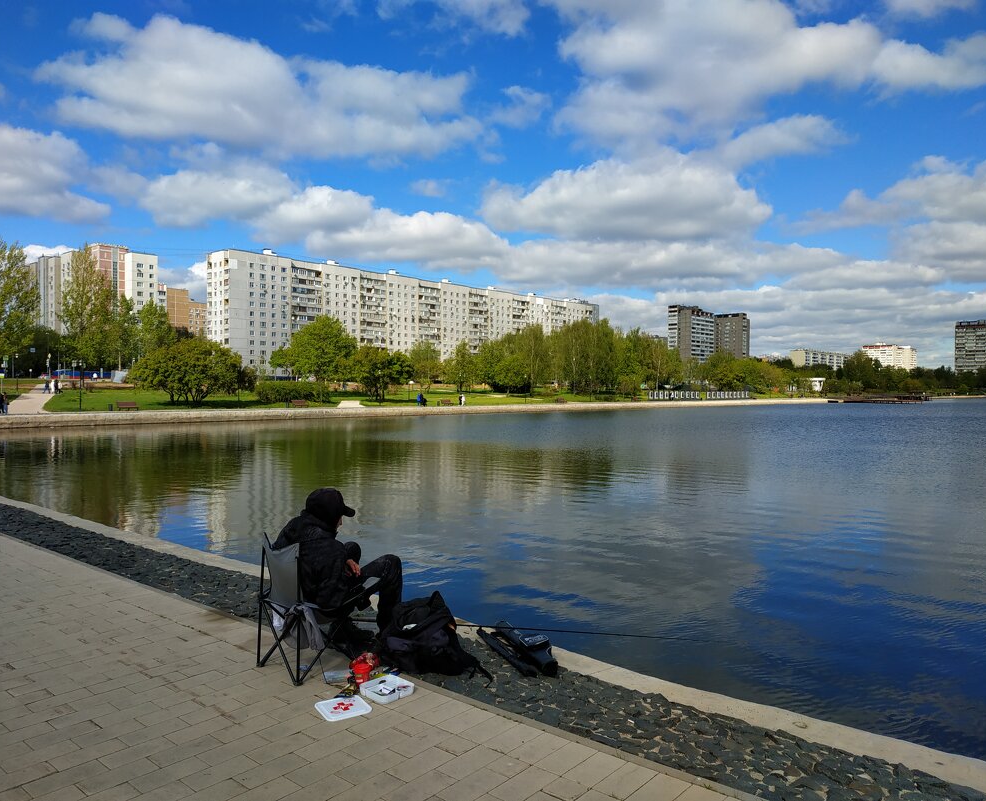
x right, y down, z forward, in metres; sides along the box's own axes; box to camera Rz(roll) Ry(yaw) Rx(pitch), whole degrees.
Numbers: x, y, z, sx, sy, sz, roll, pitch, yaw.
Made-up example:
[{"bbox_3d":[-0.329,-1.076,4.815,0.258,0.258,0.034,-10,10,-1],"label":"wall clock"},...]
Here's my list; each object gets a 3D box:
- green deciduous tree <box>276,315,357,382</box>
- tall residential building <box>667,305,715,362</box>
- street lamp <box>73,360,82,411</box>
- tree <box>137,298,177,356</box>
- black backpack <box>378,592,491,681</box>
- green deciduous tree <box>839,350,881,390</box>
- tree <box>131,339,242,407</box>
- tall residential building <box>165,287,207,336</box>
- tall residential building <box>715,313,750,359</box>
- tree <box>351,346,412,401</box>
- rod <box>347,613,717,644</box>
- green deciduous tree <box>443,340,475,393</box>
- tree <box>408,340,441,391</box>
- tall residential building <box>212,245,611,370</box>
[{"bbox_3d":[-29.079,-7.825,121.927,13.200,12.686,12.500,0,1,0],"label":"green deciduous tree"},{"bbox_3d":[132.800,-37.626,489.166,15.500,46.000,31.000,0,1,42],"label":"tall residential building"},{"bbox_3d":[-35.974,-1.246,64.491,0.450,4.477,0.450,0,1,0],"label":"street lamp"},{"bbox_3d":[-85.305,-15.487,188.000,9.901,19.803,9.901,0,1,0],"label":"tree"},{"bbox_3d":[-0.382,1.373,4.463,0.500,0.410,0.400,0,1,24],"label":"black backpack"},{"bbox_3d":[144.315,-11.552,289.898,15.000,16.057,14.000,0,1,0],"label":"green deciduous tree"},{"bbox_3d":[-32.285,-2.975,77.974,11.800,7.110,10.500,0,1,0],"label":"tree"},{"bbox_3d":[-134.082,-26.290,324.750,30.000,39.000,28.000,-1,1,-43],"label":"tall residential building"},{"bbox_3d":[167.900,-38.042,533.264,31.000,46.000,14.500,0,1,42],"label":"tall residential building"},{"bbox_3d":[-15.739,-3.828,105.000,8.650,7.657,8.217,0,1,0],"label":"tree"},{"bbox_3d":[0.255,1.546,5.000,2.390,0.025,0.025,3,1,2],"label":"rod"},{"bbox_3d":[-6.153,-6.290,135.943,6.200,9.458,6.000,0,1,0],"label":"green deciduous tree"},{"bbox_3d":[-12.122,-6.016,132.000,5.883,9.359,5.883,0,1,0],"label":"tree"},{"bbox_3d":[-17.100,-25.376,282.973,14.000,38.000,186.000,0,1,42],"label":"tall residential building"}]

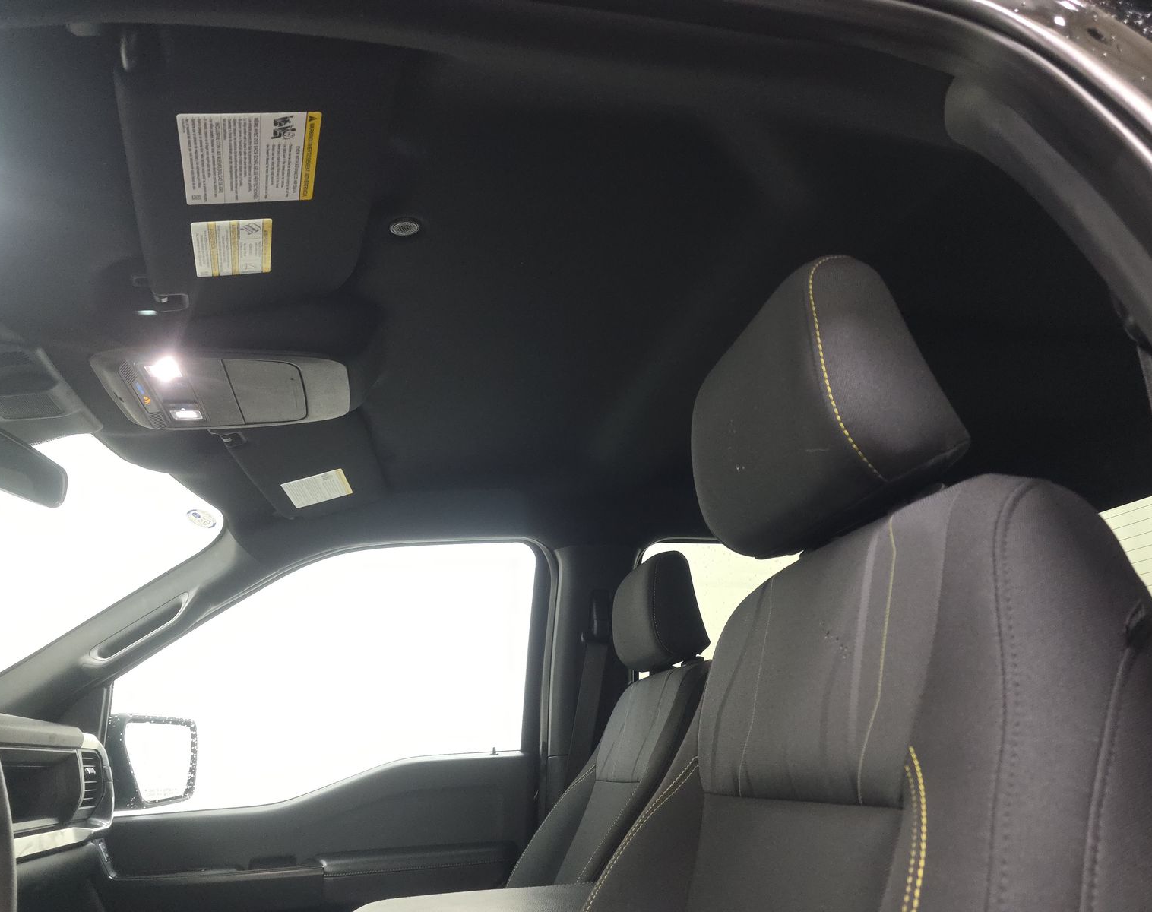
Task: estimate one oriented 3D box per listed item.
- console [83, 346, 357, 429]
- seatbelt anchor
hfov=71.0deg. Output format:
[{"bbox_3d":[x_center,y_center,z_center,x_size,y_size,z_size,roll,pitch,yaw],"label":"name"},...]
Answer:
[{"bbox_3d":[-0.461,-0.104,1.109,0.295,0.042,0.225,-3,-19,-16],"label":"console"},{"bbox_3d":[0.047,0.368,1.848,0.062,0.118,0.042,3,-8,-14],"label":"seatbelt anchor"}]

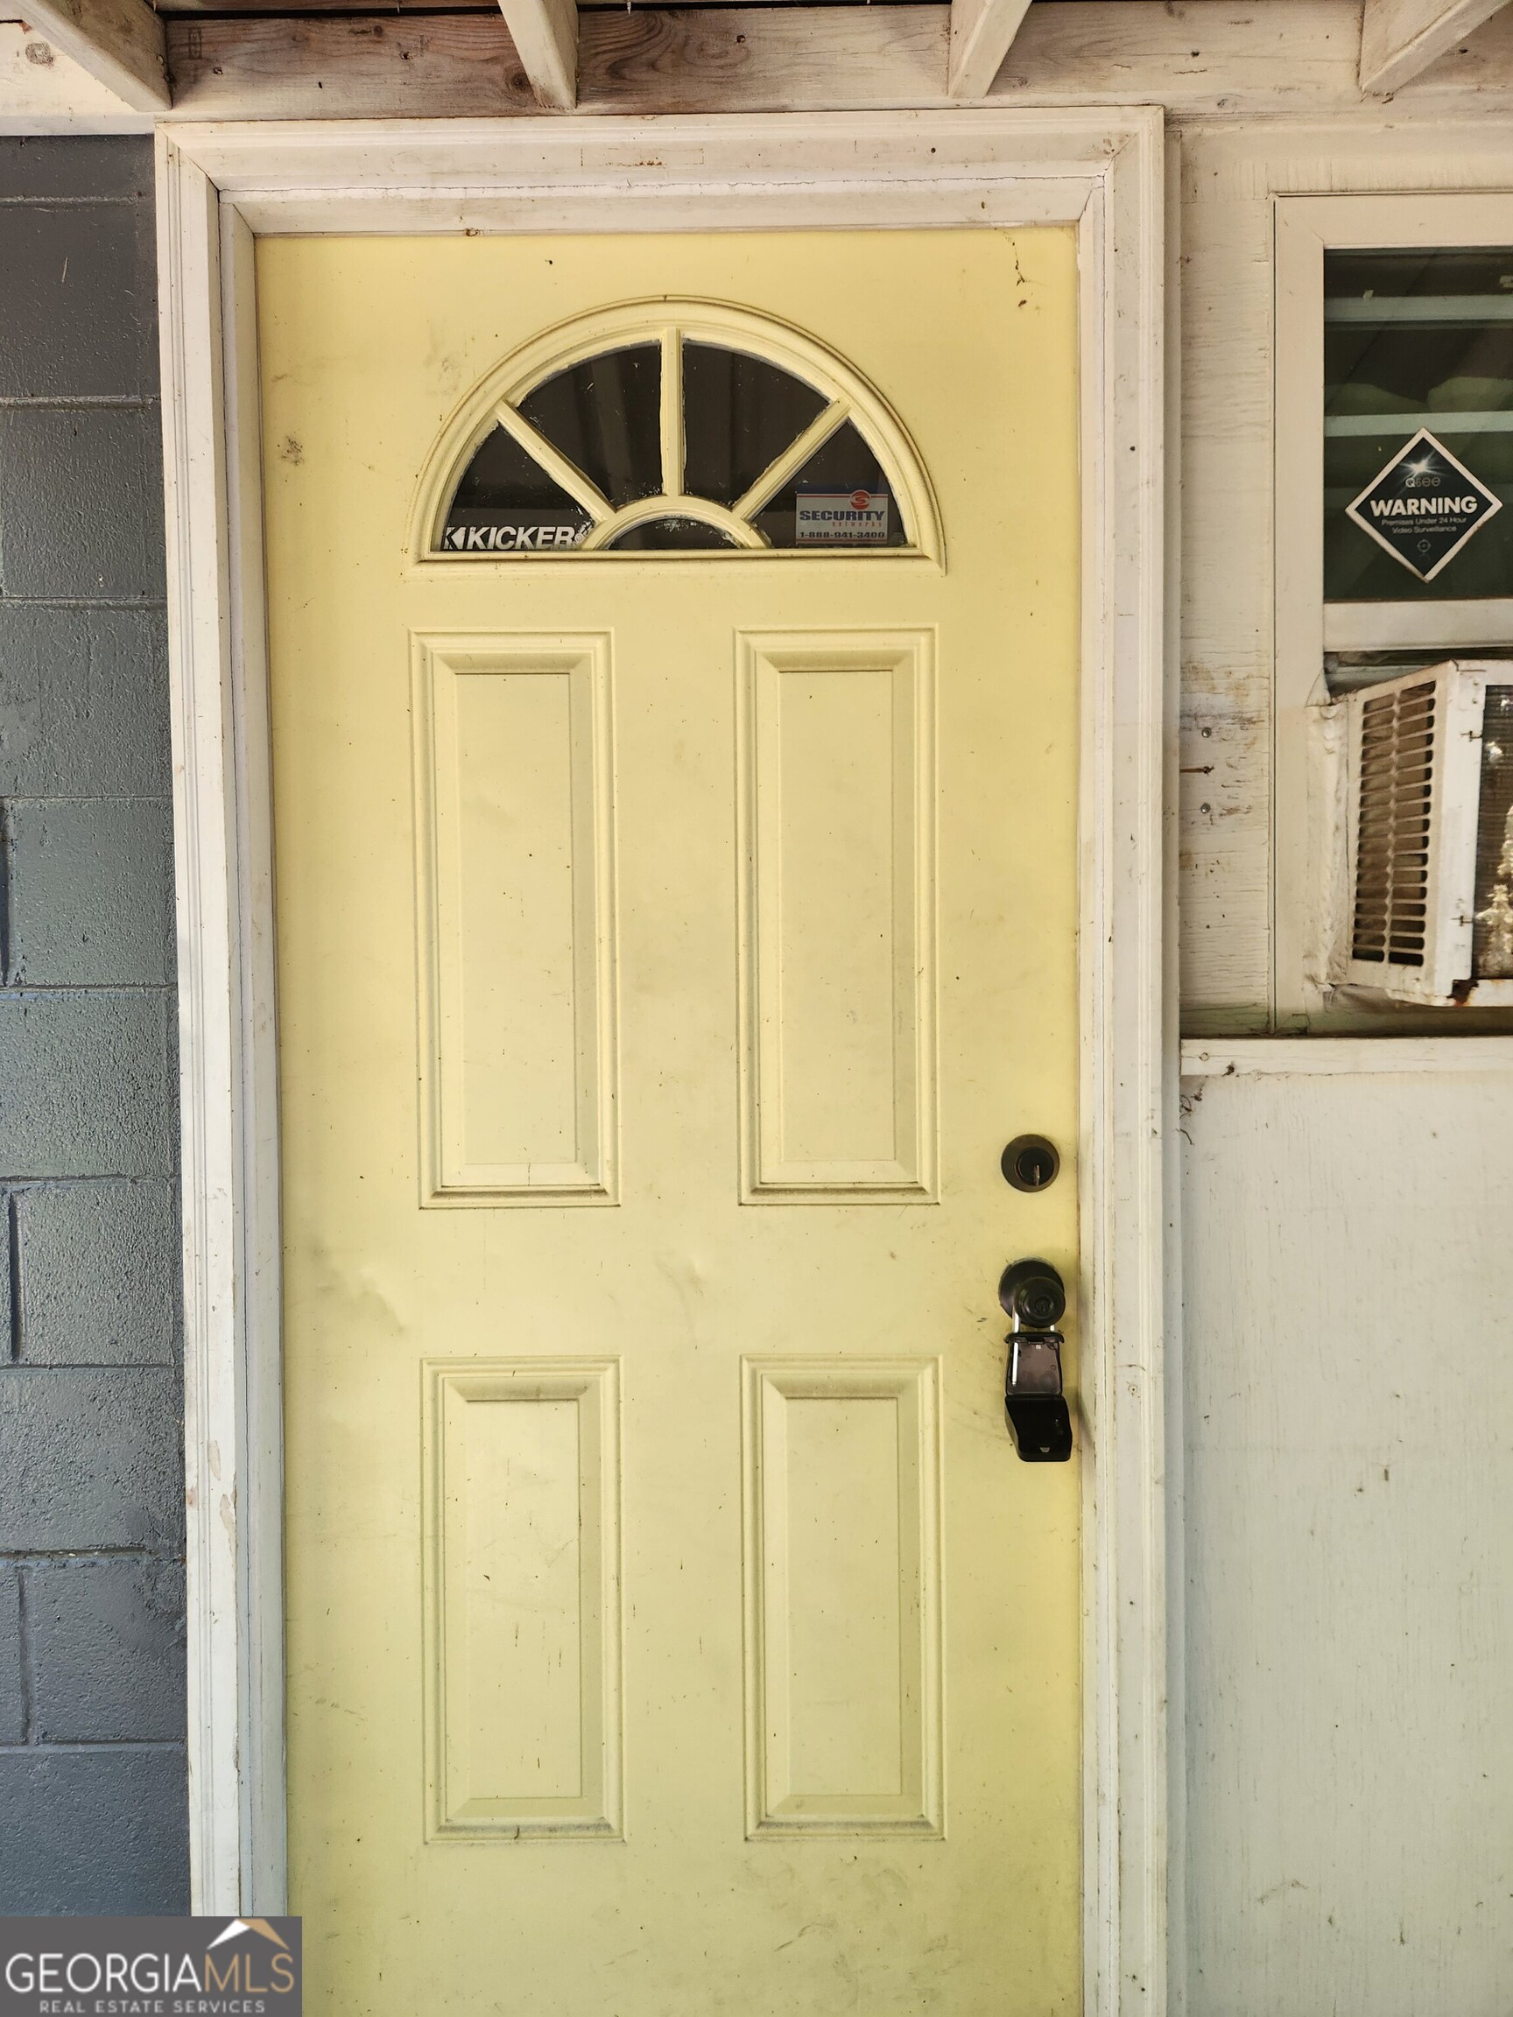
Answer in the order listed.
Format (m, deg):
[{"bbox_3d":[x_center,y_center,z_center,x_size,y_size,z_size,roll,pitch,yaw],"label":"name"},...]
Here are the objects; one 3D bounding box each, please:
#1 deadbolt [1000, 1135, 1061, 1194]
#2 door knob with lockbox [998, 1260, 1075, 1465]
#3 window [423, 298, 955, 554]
[{"bbox_3d":[0.303,0.172,1.471,0.064,0.065,0.027,-1,2,0],"label":"deadbolt"},{"bbox_3d":[0.306,0.381,1.454,0.073,0.206,0.075,-1,2,0],"label":"door knob with lockbox"},{"bbox_3d":[-0.085,-0.626,1.467,0.575,0.288,0.040,-1,2,0],"label":"window"}]

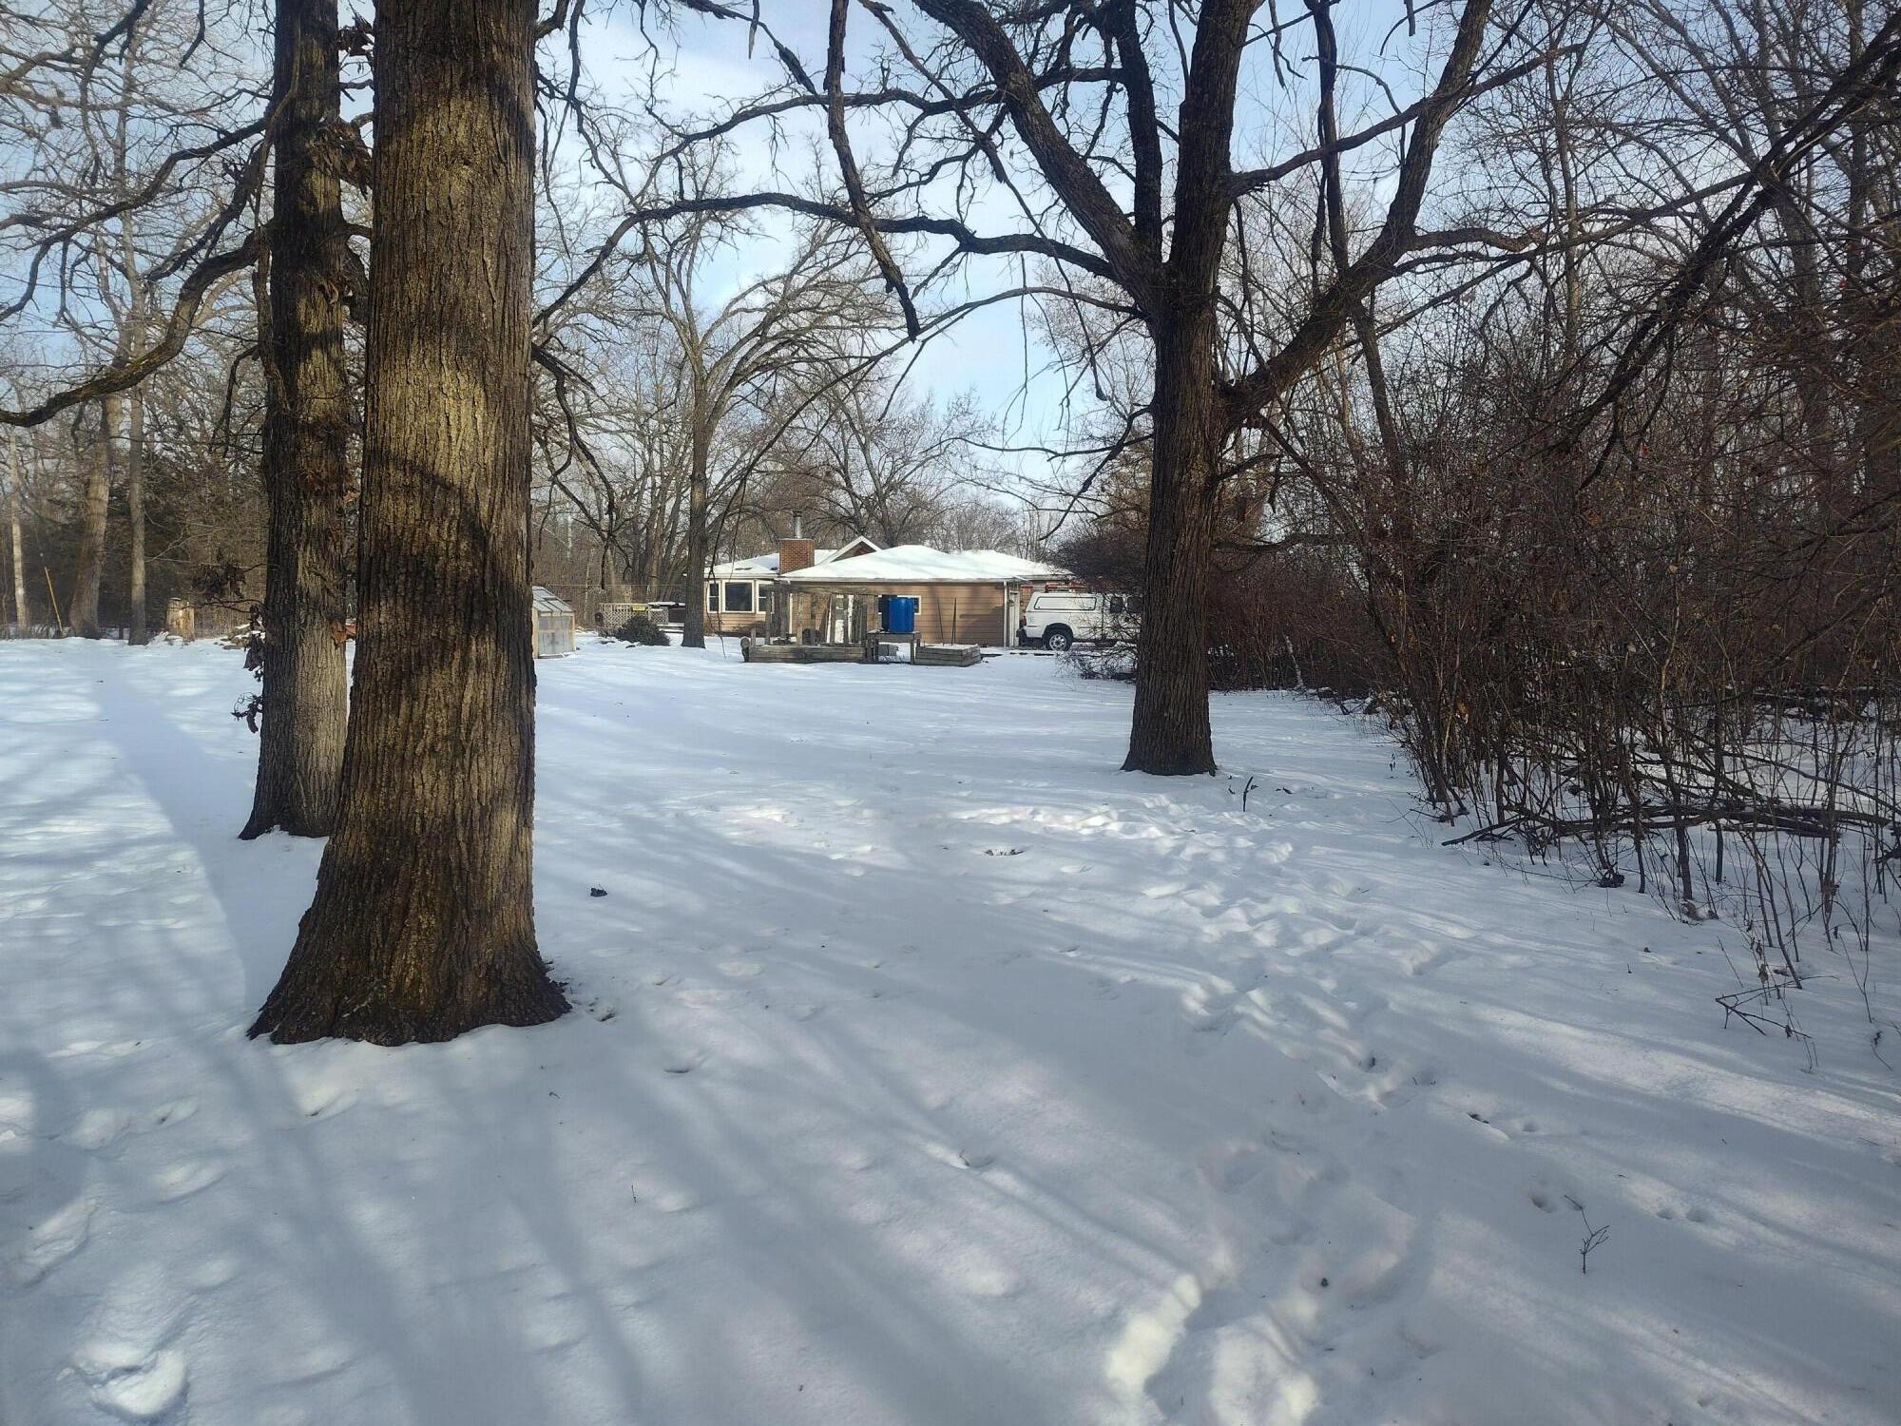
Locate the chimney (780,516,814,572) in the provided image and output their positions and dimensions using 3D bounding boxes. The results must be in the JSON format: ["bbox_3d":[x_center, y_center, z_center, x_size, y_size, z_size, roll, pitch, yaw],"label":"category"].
[{"bbox_3d":[-6.150,-6.750,51.000,1.150,2.550,0.950,1,5,7],"label":"chimney"}]

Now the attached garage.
[{"bbox_3d":[-1.200,-4.350,47.200,8.900,3.800,7.800,1,5,6],"label":"attached garage"}]

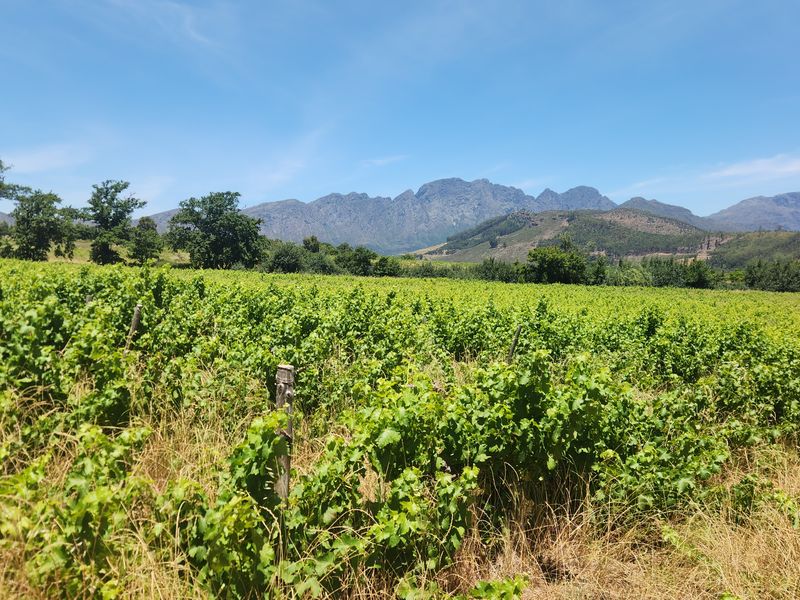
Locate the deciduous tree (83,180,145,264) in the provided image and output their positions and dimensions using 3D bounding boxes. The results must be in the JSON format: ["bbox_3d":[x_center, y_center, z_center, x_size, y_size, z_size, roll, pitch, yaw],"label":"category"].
[{"bbox_3d":[-32.230,-8.636,60.000,6.900,9.600,6.600,0,3,0],"label":"deciduous tree"}]

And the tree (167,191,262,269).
[{"bbox_3d":[-20.079,-7.475,58.000,10.200,8.600,9.300,0,3,0],"label":"tree"}]

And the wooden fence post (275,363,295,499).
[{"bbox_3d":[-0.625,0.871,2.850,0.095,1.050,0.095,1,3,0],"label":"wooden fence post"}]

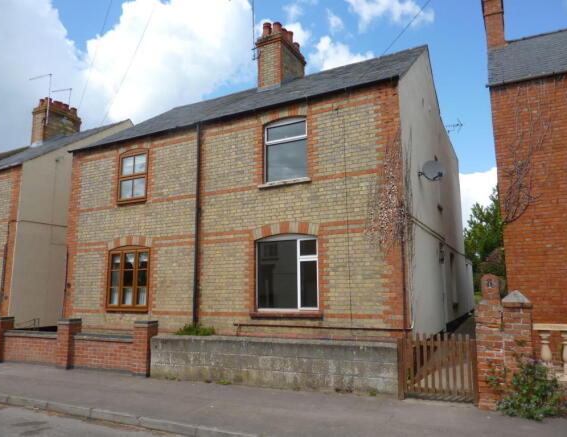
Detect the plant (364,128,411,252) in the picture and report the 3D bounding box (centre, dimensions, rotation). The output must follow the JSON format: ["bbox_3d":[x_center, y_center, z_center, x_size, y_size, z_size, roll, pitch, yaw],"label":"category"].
[{"bbox_3d":[1.806,-0.537,7.451,0.800,2.080,0.200,-5,-10,27],"label":"plant"}]

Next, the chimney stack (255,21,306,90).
[{"bbox_3d":[-0.025,-4.989,13.905,0.860,2.300,1.850,-5,-10,27],"label":"chimney stack"}]

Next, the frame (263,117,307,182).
[{"bbox_3d":[0.049,-1.399,8.705,0.969,1.358,0.120,-5,-10,27],"label":"frame"}]

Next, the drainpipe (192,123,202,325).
[{"bbox_3d":[-1.899,0.297,9.290,0.090,5.035,0.110,-5,-10,27],"label":"drainpipe"}]

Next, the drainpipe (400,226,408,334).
[{"bbox_3d":[2.050,1.092,7.111,0.080,2.069,0.090,-5,-10,27],"label":"drainpipe"}]

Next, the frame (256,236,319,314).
[{"bbox_3d":[0.062,1.062,8.315,1.391,1.490,0.120,-5,-10,27],"label":"frame"}]

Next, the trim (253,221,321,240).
[{"bbox_3d":[0.036,0.252,8.415,1.496,0.354,0.110,-5,-10,27],"label":"trim"}]

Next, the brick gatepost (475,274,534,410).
[{"bbox_3d":[3.098,1.700,5.896,0.720,1.815,0.360,-5,-10,27],"label":"brick gatepost"}]

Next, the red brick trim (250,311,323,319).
[{"bbox_3d":[0.040,1.851,8.102,1.552,0.147,0.160,-5,-10,27],"label":"red brick trim"}]

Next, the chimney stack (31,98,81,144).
[{"bbox_3d":[-10.218,-4.024,19.062,0.860,2.300,1.850,-5,-10,27],"label":"chimney stack"}]

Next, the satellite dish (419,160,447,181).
[{"bbox_3d":[3.094,-1.004,8.685,0.520,0.420,0.360,0,-9,-3],"label":"satellite dish"}]

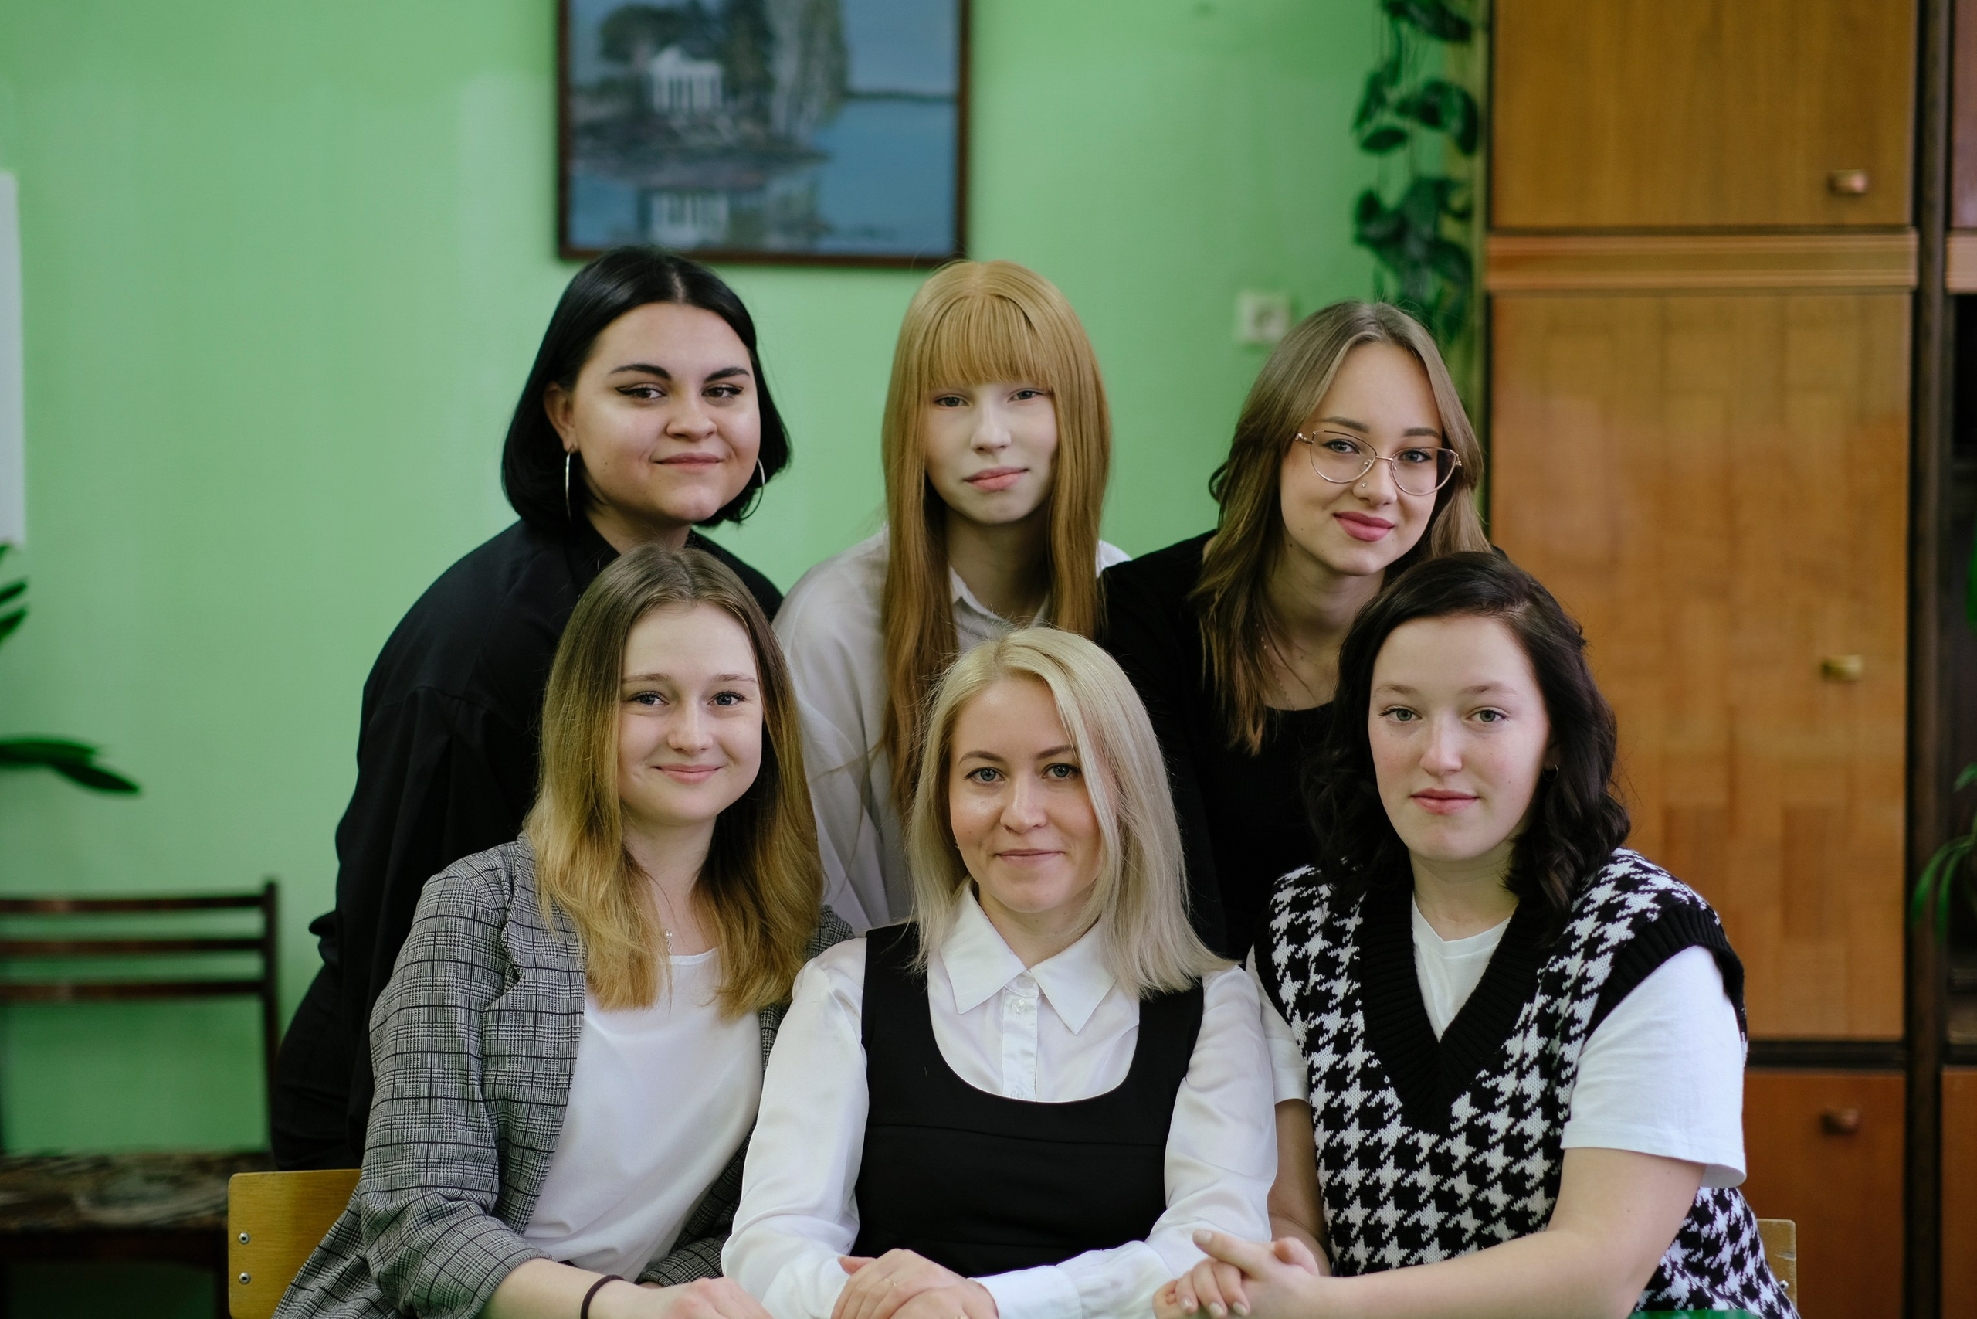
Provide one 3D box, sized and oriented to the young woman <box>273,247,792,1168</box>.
[{"bbox_3d":[-0.385,0.420,3.960,0.520,1.540,0.650,-2,4,-33],"label":"young woman"}]

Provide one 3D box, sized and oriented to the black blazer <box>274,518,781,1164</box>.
[{"bbox_3d":[-0.390,0.170,3.946,0.500,0.610,0.480,-2,4,-33],"label":"black blazer"}]

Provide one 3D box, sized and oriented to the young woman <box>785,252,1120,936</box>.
[{"bbox_3d":[-0.030,0.421,4.030,0.470,1.530,0.550,0,3,-8],"label":"young woman"}]

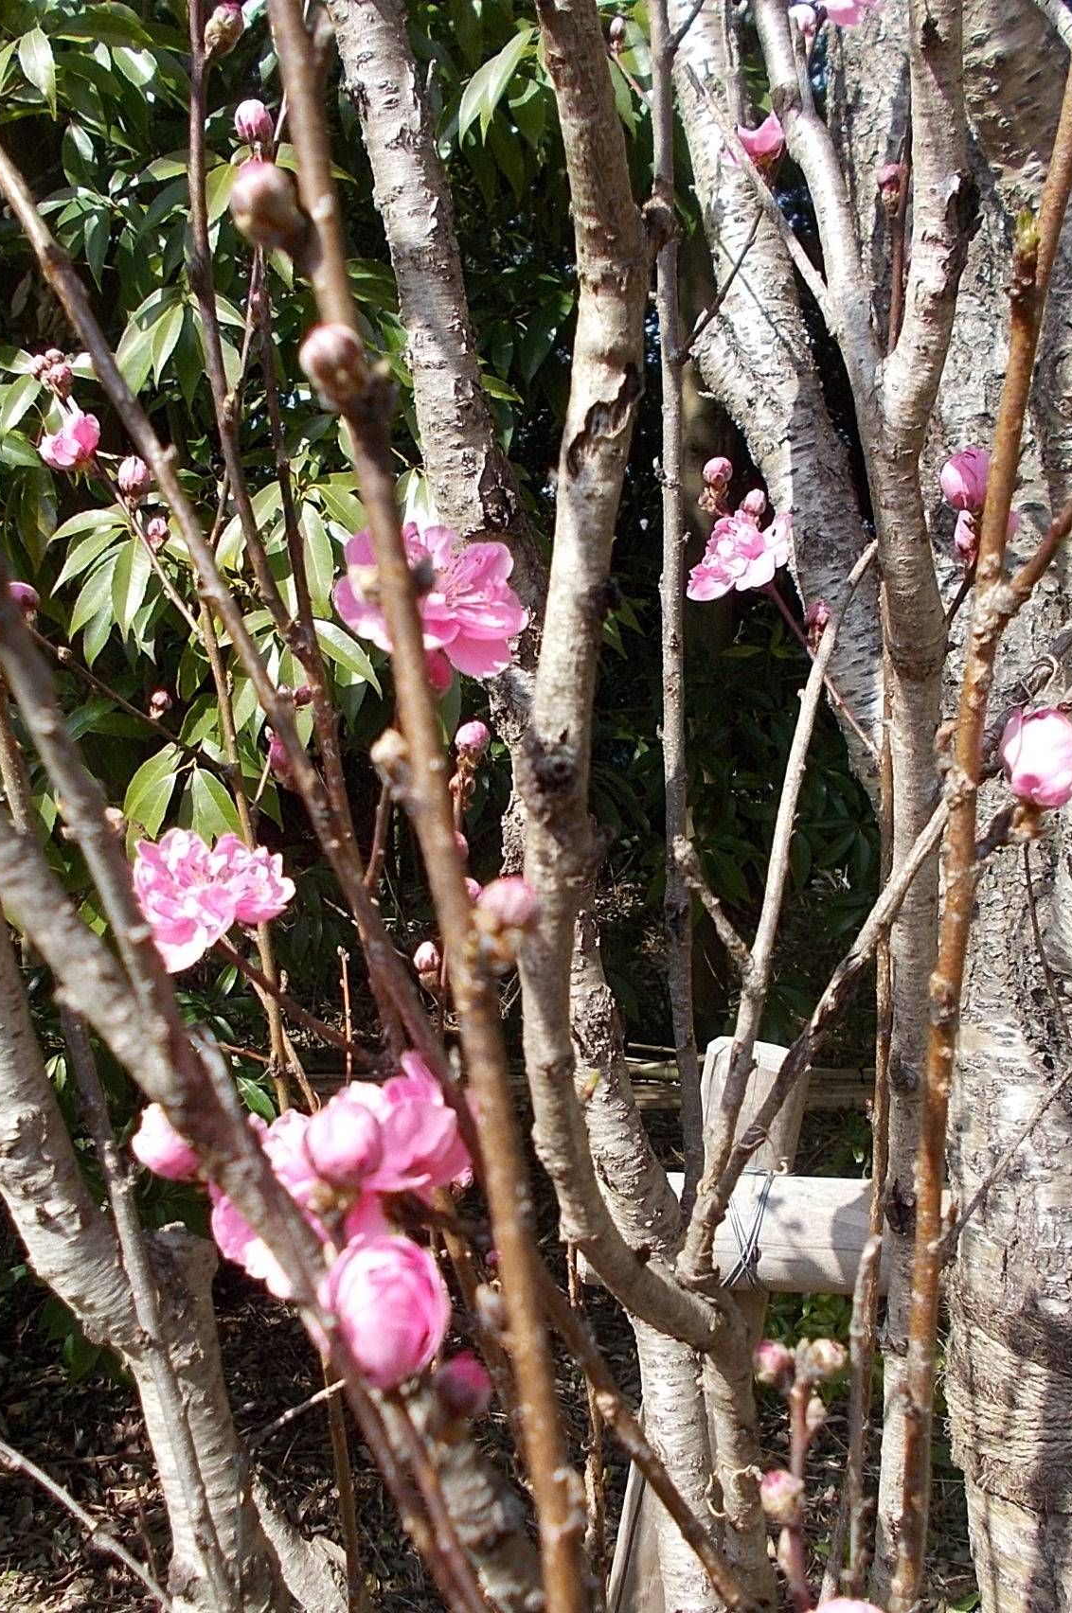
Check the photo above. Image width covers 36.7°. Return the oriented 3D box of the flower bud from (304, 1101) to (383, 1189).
[{"bbox_3d":[-0.034,0.060,0.285,0.014,0.015,0.014,7,15,0],"label":"flower bud"}]

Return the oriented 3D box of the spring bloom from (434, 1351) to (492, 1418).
[{"bbox_3d":[-0.012,0.095,0.265,0.009,0.011,0.009,22,18,0],"label":"spring bloom"}]

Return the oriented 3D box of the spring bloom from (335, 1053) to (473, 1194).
[{"bbox_3d":[-0.026,0.062,0.315,0.029,0.028,0.025,0,5,-19],"label":"spring bloom"}]

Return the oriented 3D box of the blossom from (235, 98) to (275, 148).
[{"bbox_3d":[-0.073,-0.177,0.420,0.010,0.014,0.010,-6,3,0],"label":"blossom"}]

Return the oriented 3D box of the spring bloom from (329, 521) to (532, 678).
[{"bbox_3d":[-0.024,-0.047,0.365,0.042,0.035,0.029,-1,5,-22],"label":"spring bloom"}]

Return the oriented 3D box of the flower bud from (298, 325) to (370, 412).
[{"bbox_3d":[-0.030,-0.067,0.245,0.010,0.013,0.010,-25,18,0],"label":"flower bud"}]

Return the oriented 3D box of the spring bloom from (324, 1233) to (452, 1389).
[{"bbox_3d":[-0.024,0.081,0.260,0.019,0.024,0.019,-13,18,0],"label":"spring bloom"}]

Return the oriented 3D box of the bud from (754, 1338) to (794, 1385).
[{"bbox_3d":[0.044,0.103,0.300,0.008,0.009,0.008,-25,12,0],"label":"bud"}]

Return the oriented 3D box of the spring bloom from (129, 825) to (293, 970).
[{"bbox_3d":[-0.087,0.025,0.430,0.041,0.037,0.031,1,5,-6],"label":"spring bloom"}]

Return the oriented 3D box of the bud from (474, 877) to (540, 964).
[{"bbox_3d":[-0.005,0.019,0.265,0.010,0.014,0.010,15,6,0],"label":"bud"}]

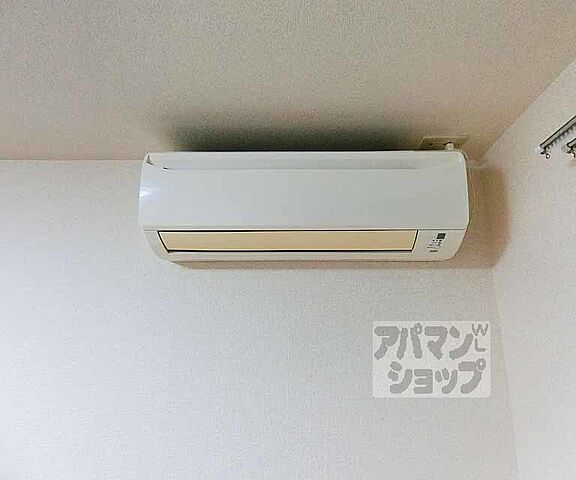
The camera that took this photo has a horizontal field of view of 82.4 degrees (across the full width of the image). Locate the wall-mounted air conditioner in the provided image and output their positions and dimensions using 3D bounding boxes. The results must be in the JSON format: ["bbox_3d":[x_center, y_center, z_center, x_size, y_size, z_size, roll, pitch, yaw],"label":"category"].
[{"bbox_3d":[0.037,-0.078,0.925,0.800,0.265,0.205,0,-15,1],"label":"wall-mounted air conditioner"}]

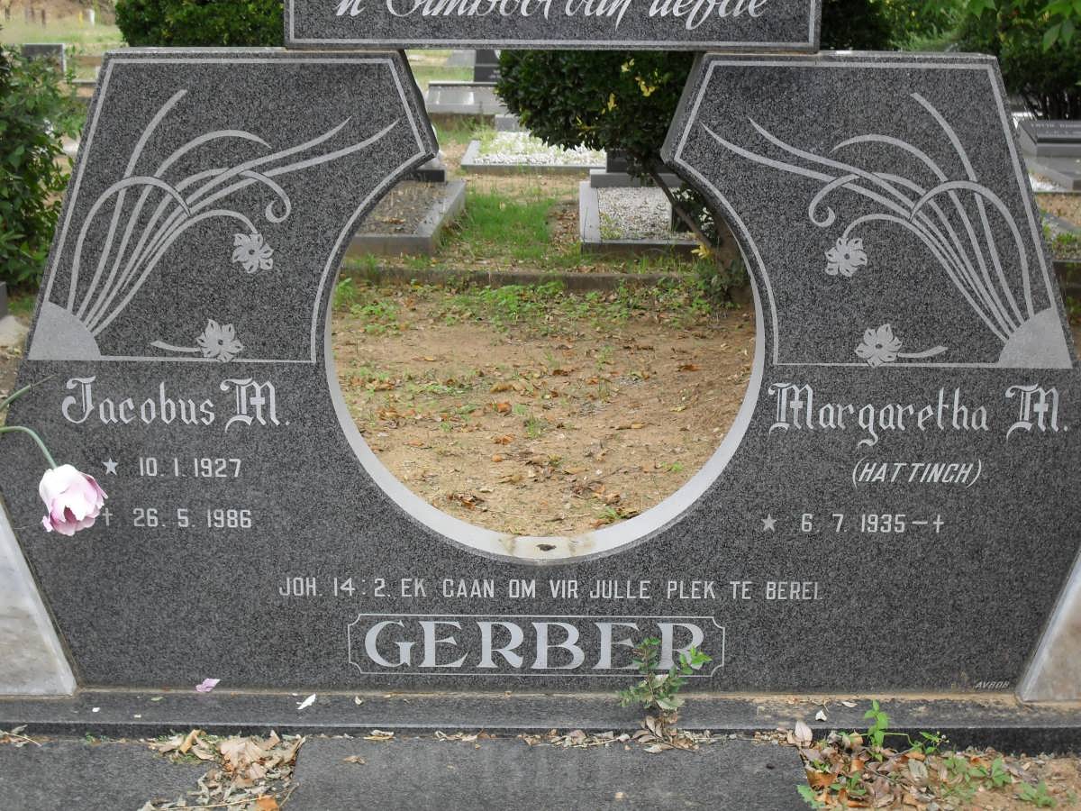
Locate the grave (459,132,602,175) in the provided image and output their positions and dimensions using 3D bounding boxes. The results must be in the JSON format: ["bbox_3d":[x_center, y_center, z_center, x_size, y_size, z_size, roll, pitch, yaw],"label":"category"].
[{"bbox_3d":[0.069,-1.678,11.744,1.050,0.100,2.100,1,14,1],"label":"grave"}]

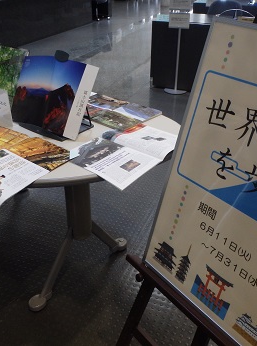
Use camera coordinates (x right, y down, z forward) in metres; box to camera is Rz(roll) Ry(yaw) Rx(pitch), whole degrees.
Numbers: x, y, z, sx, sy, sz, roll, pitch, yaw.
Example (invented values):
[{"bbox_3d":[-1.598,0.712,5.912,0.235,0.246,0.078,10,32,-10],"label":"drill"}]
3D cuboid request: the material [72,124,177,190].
[{"bbox_3d":[0.021,-0.079,1.297,0.300,0.040,0.410,26,39,37],"label":"material"}]

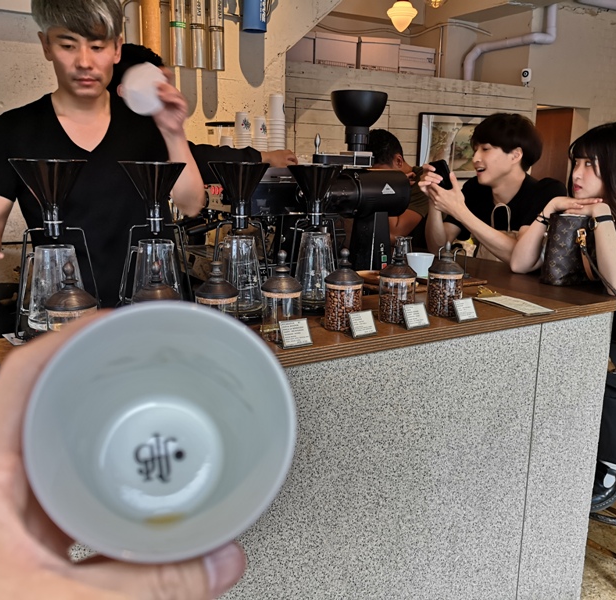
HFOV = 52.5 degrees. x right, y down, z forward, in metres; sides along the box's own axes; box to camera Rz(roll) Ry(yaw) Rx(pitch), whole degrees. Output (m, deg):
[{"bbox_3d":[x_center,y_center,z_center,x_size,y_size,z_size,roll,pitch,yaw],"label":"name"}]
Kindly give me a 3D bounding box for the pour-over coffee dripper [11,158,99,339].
[{"bbox_3d":[-0.489,-0.099,1.198,0.152,0.330,0.148,-6,14,-30],"label":"pour-over coffee dripper"}]

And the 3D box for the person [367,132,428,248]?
[{"bbox_3d":[0.351,0.017,2.549,0.450,1.420,0.480,-1,12,-5],"label":"person"}]

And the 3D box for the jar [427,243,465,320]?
[{"bbox_3d":[0.313,-0.049,1.398,0.082,0.163,0.082,1,12,0],"label":"jar"}]

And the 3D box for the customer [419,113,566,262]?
[{"bbox_3d":[0.753,0.008,2.129,0.620,1.280,0.500,-3,13,-18],"label":"customer"}]

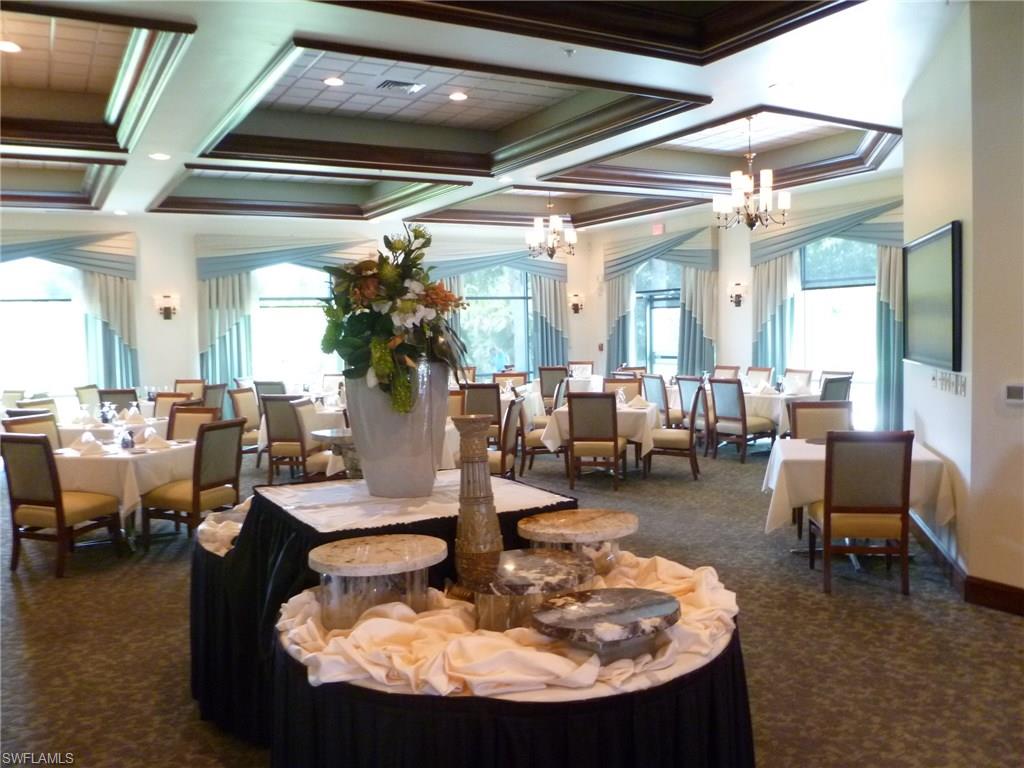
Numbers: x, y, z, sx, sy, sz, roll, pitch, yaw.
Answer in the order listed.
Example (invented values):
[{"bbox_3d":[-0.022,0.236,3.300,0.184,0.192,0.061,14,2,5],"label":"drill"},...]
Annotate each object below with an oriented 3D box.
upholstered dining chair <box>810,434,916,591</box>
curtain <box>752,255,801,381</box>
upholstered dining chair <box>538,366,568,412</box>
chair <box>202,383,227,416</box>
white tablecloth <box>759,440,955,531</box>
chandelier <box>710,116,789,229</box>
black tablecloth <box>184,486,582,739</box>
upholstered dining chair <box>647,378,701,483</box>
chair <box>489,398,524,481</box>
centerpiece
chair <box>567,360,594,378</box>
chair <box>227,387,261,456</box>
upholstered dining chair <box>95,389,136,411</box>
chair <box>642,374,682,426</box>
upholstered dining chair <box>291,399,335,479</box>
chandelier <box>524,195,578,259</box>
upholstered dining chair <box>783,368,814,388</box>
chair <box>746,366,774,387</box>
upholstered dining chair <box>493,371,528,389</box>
[{"bbox_3d":[2.132,0.744,5.083,0.495,0.960,0.585,-1,4,12],"label":"upholstered dining chair"},{"bbox_3d":[3.667,-0.533,11.467,0.160,2.540,0.900,-4,5,-28],"label":"curtain"},{"bbox_3d":[0.762,0.204,13.197,0.490,0.965,0.600,0,4,24],"label":"upholstered dining chair"},{"bbox_3d":[-4.048,0.514,10.717,0.585,0.960,0.495,0,4,16],"label":"chair"},{"bbox_3d":[2.288,0.647,5.552,1.080,0.430,1.080,-1,4,13],"label":"white tablecloth"},{"bbox_3d":[2.625,-2.322,9.165,0.870,1.230,0.870,-4,5,-29],"label":"chandelier"},{"bbox_3d":[-0.585,0.924,3.456,1.200,1.000,1.300,-4,5,-29],"label":"black tablecloth"},{"bbox_3d":[1.727,0.503,8.845,0.600,0.980,0.520,0,4,15],"label":"upholstered dining chair"},{"bbox_3d":[-0.188,0.614,7.812,0.600,0.965,0.490,0,4,13],"label":"chair"},{"bbox_3d":[-0.481,-0.100,3.419,0.590,1.104,0.520,-2,4,-8],"label":"centerpiece"},{"bbox_3d":[1.146,0.126,14.515,0.520,0.980,0.600,0,4,23],"label":"chair"},{"bbox_3d":[-3.006,0.531,9.931,0.600,0.965,0.490,0,4,19],"label":"chair"},{"bbox_3d":[-4.825,0.551,10.476,0.495,0.960,0.585,-1,4,4],"label":"upholstered dining chair"},{"bbox_3d":[2.049,0.377,10.556,0.600,0.980,0.520,-4,5,-29],"label":"chair"},{"bbox_3d":[-1.781,0.646,8.079,0.580,0.965,0.490,-1,4,13],"label":"upholstered dining chair"},{"bbox_3d":[0.564,-2.395,12.165,0.780,1.080,0.780,-1,4,0],"label":"chandelier"},{"bbox_3d":[3.571,0.314,10.879,0.580,0.965,0.490,-4,5,-29],"label":"upholstered dining chair"},{"bbox_3d":[3.222,0.287,11.427,0.600,0.980,0.520,-4,5,-30],"label":"chair"},{"bbox_3d":[-0.068,0.349,11.458,0.490,0.965,0.600,-1,4,12],"label":"upholstered dining chair"}]

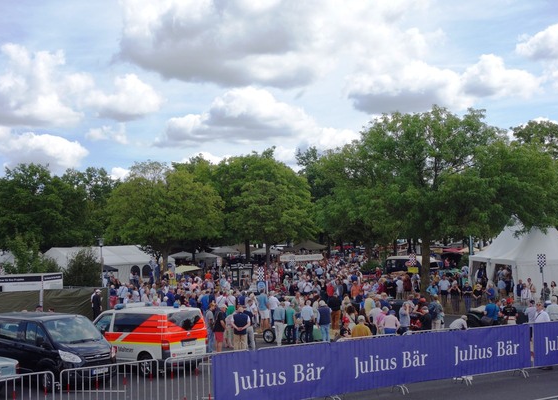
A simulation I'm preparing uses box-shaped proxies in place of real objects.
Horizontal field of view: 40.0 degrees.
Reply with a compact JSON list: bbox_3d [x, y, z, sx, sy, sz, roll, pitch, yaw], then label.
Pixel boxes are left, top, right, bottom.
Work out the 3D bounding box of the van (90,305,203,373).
[{"bbox_3d":[-4.711,4.525,25.605,4.850,2.070,1.920,-3,-3,39],"label":"van"}]

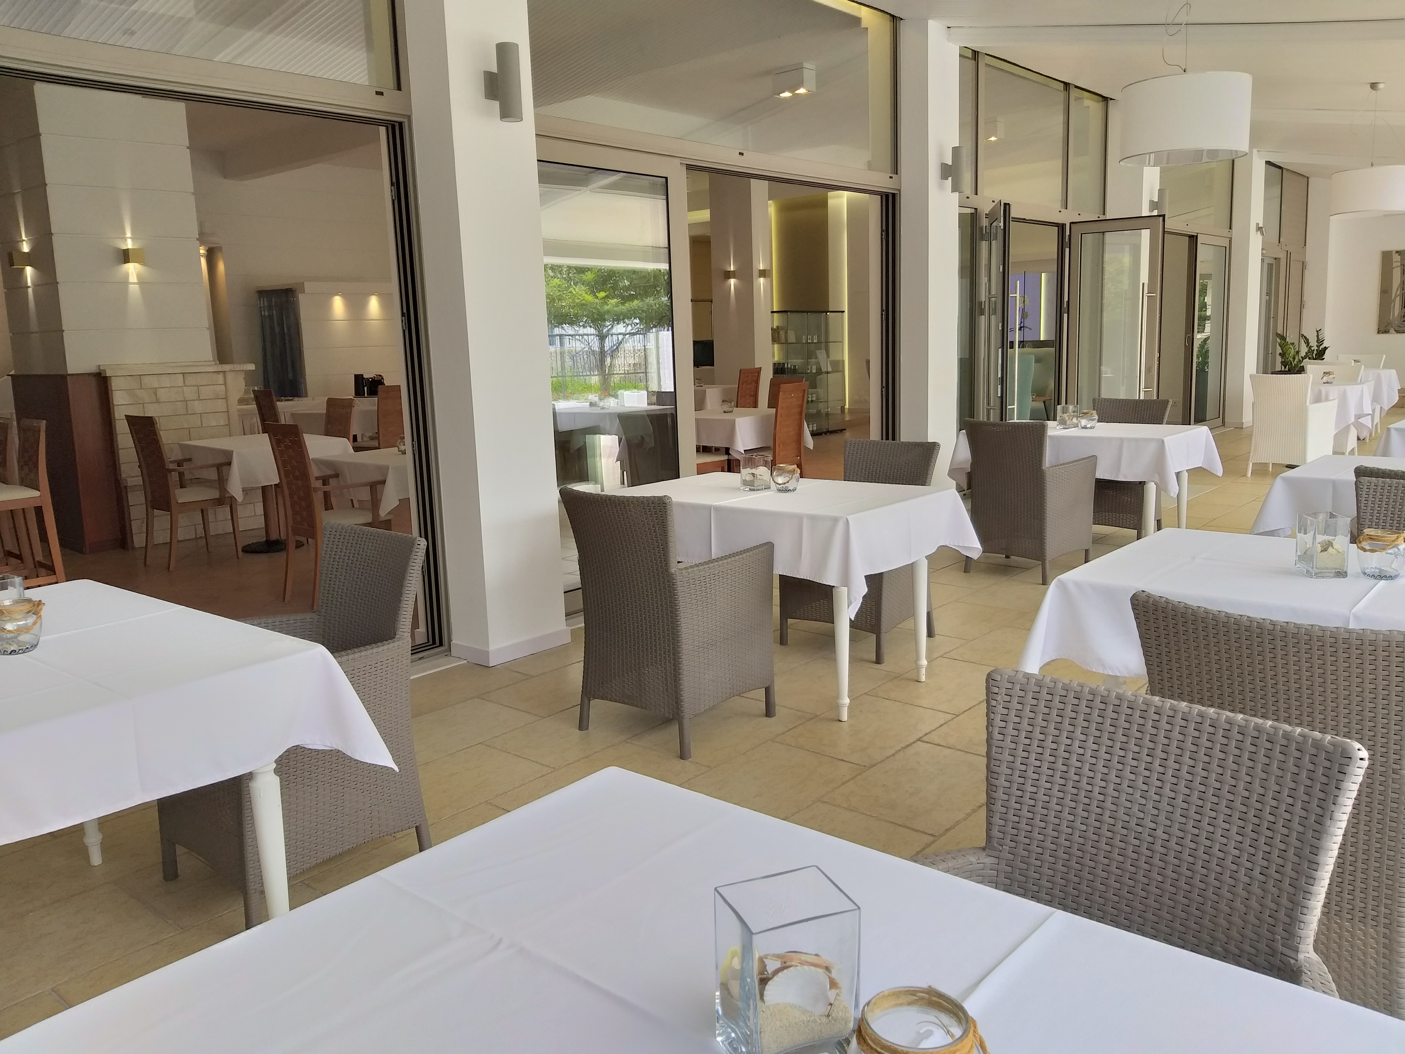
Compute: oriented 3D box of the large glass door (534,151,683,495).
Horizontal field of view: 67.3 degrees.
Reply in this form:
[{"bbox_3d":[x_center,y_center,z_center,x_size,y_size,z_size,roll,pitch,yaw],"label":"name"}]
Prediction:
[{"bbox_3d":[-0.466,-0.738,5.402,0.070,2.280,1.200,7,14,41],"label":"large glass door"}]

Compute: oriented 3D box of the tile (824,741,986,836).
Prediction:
[{"bbox_3d":[0.691,0.790,3.233,0.400,0.010,0.600,7,13,41],"label":"tile"}]

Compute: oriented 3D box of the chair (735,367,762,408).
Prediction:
[{"bbox_3d":[0.420,-1.402,12.707,0.570,1.000,0.520,7,14,41],"label":"chair"}]

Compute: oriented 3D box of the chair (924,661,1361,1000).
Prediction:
[{"bbox_3d":[0.425,0.707,1.282,0.555,0.875,0.610,7,14,43],"label":"chair"}]

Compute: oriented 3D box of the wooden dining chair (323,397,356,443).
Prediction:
[{"bbox_3d":[-3.056,-0.477,8.241,0.540,1.000,0.580,7,14,41],"label":"wooden dining chair"}]

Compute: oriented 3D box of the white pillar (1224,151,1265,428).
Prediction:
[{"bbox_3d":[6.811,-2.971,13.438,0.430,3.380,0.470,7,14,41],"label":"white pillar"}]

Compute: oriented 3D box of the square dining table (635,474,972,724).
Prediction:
[{"bbox_3d":[0.282,0.232,4.260,1.280,0.766,0.790,7,13,41],"label":"square dining table"}]

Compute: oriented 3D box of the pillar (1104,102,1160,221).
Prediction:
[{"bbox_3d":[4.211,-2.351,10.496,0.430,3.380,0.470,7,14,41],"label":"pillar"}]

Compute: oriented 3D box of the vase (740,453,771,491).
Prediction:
[{"bbox_3d":[0.222,-0.220,4.288,0.084,0.135,0.084,-6,11,-22],"label":"vase"}]

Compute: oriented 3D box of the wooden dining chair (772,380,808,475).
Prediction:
[{"bbox_3d":[0.529,-0.634,8.397,0.570,1.000,0.530,7,14,41],"label":"wooden dining chair"}]

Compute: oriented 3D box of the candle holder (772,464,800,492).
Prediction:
[{"bbox_3d":[0.329,-0.192,4.197,0.108,0.104,0.108,-2,10,0],"label":"candle holder"}]

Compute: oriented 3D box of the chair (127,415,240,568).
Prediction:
[{"bbox_3d":[-3.522,-0.262,7.139,0.540,1.015,0.560,7,13,41],"label":"chair"}]

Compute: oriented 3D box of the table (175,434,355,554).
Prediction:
[{"bbox_3d":[-3.163,-0.247,7.663,1.060,0.757,0.900,7,14,41],"label":"table"}]

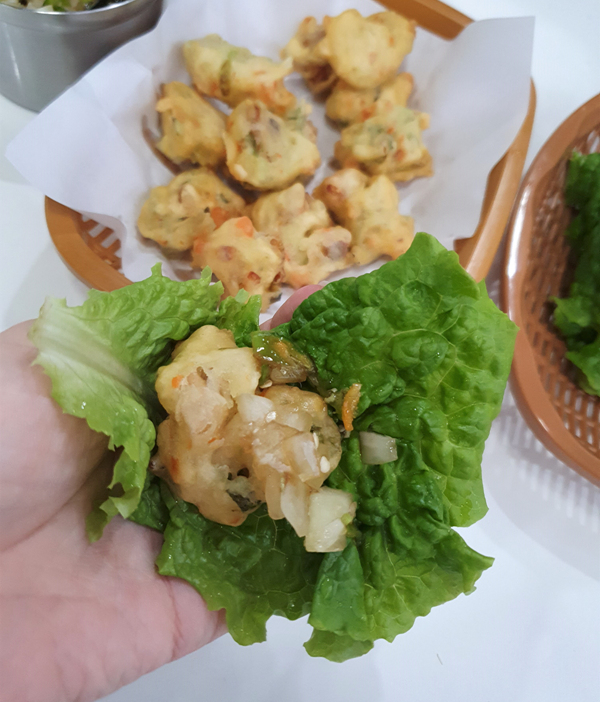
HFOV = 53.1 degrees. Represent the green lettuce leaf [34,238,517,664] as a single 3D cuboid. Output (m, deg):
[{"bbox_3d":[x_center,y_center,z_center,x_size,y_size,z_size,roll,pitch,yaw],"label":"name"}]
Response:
[{"bbox_3d":[-0.007,0.026,0.180,0.130,0.055,0.118,3,61,-5],"label":"green lettuce leaf"}]

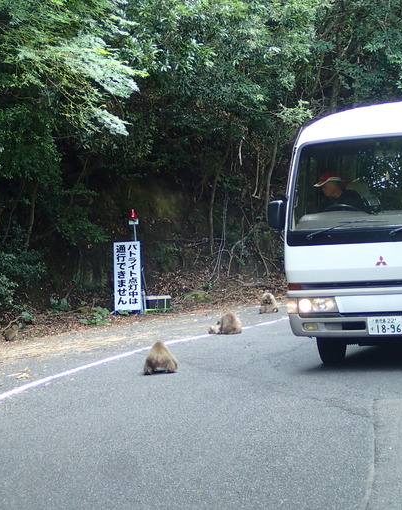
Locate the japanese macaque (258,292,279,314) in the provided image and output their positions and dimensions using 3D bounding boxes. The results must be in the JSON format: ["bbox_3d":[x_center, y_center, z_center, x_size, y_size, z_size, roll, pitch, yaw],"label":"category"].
[{"bbox_3d":[1.049,0.757,22.600,0.310,0.320,0.300,-3,2,5],"label":"japanese macaque"}]

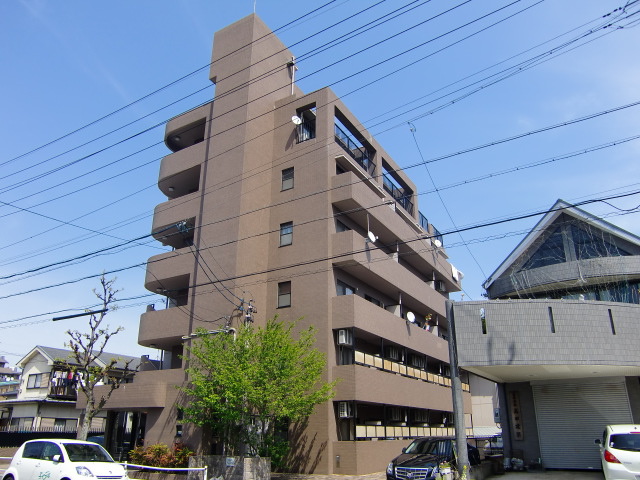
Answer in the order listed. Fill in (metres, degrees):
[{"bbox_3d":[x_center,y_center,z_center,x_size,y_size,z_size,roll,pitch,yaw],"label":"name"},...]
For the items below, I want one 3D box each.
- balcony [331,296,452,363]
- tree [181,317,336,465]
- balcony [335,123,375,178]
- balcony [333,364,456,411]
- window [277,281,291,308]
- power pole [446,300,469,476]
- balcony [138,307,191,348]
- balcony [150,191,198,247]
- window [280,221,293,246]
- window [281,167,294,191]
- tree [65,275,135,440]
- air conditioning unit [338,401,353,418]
[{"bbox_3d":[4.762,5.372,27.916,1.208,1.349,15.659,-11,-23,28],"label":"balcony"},{"bbox_3d":[-2.140,5.326,17.978,5.136,5.388,4.532,3,-20,-6],"label":"tree"},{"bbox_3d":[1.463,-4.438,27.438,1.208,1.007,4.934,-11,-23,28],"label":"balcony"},{"bbox_3d":[4.869,8.145,27.123,1.208,1.359,16.163,-11,-23,28],"label":"balcony"},{"bbox_3d":[-1.542,2.421,22.912,0.675,1.178,0.141,-11,-23,28],"label":"window"},{"bbox_3d":[4.709,5.073,17.900,0.362,6.093,0.362,-5,-21,13],"label":"power pole"},{"bbox_3d":[-6.782,4.239,24.626,4.230,1.349,2.518,-11,-23,28],"label":"balcony"},{"bbox_3d":[-6.822,-1.002,26.643,4.330,1.359,2.568,-11,-23,28],"label":"balcony"},{"bbox_3d":[-1.525,-0.252,23.902,0.675,1.138,0.141,-11,-23,28],"label":"window"},{"bbox_3d":[-1.507,-2.901,24.882,0.675,1.148,0.141,-11,-23,28],"label":"window"},{"bbox_3d":[-7.382,4.455,17.169,2.518,6.798,2.417,9,-22,-21],"label":"tree"},{"bbox_3d":[1.052,7.021,21.296,0.302,0.564,0.806,-11,-23,28],"label":"air conditioning unit"}]

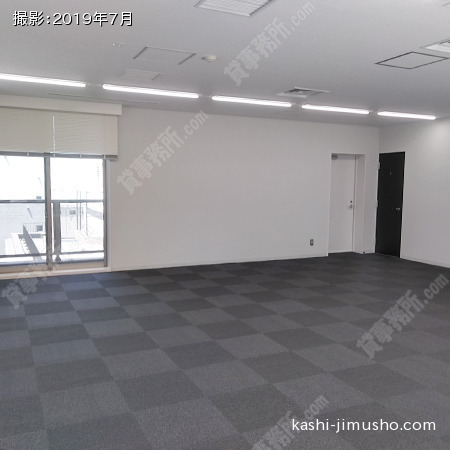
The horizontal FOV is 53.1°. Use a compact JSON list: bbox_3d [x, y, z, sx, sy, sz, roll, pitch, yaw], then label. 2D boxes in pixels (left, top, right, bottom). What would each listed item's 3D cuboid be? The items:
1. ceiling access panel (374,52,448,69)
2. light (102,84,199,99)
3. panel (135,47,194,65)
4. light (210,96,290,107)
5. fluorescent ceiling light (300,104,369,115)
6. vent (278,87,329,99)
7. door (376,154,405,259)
[{"bbox_3d":[1.907,-1.675,4.614,0.485,0.025,0.470,-2,5,-26],"label":"ceiling access panel"},{"bbox_3d":[-0.959,-1.779,6.021,1.295,0.060,0.080,-2,5,-26],"label":"light"},{"bbox_3d":[-0.612,-1.702,4.558,0.500,0.025,0.465,-2,5,-26],"label":"panel"},{"bbox_3d":[0.419,-1.811,6.634,1.264,0.060,0.080,-2,5,-26],"label":"light"},{"bbox_3d":[1.792,-1.840,7.197,1.253,0.060,0.080,-2,5,-26],"label":"fluorescent ceiling light"},{"bbox_3d":[1.066,-1.808,6.190,0.510,0.030,0.500,-2,5,-26],"label":"vent"},{"bbox_3d":[3.474,-0.419,9.461,0.050,2.155,0.696,-2,5,-26],"label":"door"}]

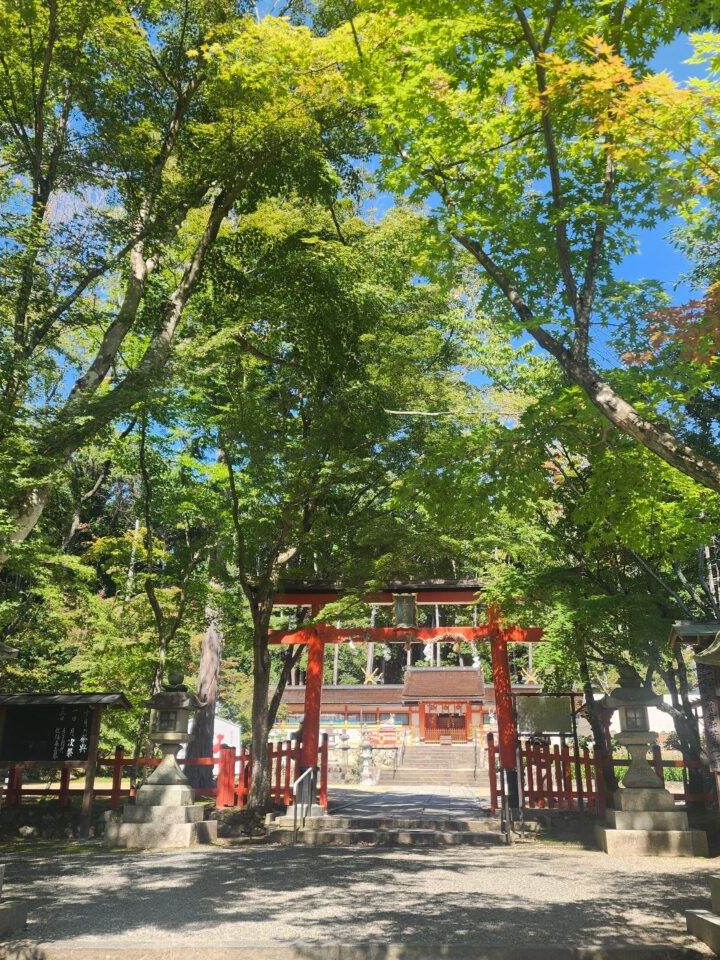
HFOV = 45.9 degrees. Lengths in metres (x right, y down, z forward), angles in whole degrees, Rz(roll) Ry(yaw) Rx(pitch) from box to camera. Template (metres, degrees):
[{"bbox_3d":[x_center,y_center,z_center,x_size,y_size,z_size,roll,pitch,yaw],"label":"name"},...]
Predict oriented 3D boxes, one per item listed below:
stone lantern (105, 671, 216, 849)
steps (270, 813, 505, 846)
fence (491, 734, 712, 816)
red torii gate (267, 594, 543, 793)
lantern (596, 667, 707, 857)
[{"bbox_3d":[-3.304,4.742,14.651,1.400,2.790,1.420,-1,-19,5],"label":"stone lantern"},{"bbox_3d":[0.509,5.973,14.474,3.880,0.330,1.200,-1,-19,5],"label":"steps"},{"bbox_3d":[4.508,5.560,16.001,4.150,1.420,0.250,-1,-19,5],"label":"fence"},{"bbox_3d":[0.949,4.219,16.721,5.800,4.460,0.700,-1,-19,5],"label":"red torii gate"},{"bbox_3d":[4.379,4.345,13.350,1.420,2.760,1.420,-1,-19,5],"label":"lantern"}]

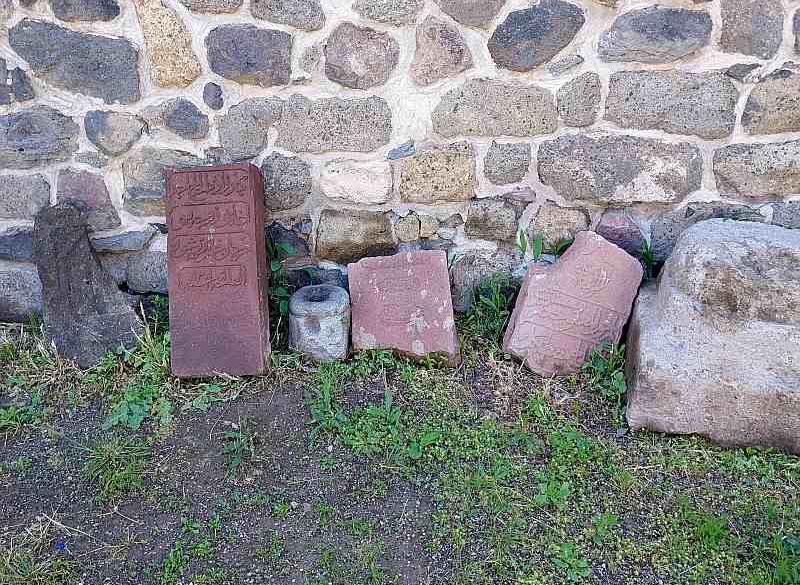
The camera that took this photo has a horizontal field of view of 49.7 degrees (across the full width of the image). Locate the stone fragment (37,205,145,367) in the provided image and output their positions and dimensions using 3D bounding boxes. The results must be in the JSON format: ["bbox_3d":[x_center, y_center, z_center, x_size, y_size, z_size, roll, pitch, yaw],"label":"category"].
[{"bbox_3d":[-1.204,-0.036,3.396,0.385,0.620,0.150,2,8,6],"label":"stone fragment"}]

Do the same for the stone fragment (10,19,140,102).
[{"bbox_3d":[-1.289,-0.956,3.530,0.508,0.309,0.240,0,20,2],"label":"stone fragment"}]

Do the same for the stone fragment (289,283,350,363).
[{"bbox_3d":[-0.334,0.124,3.580,0.255,0.250,0.255,0,20,2],"label":"stone fragment"}]

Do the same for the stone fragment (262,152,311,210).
[{"bbox_3d":[-0.450,-0.438,3.421,0.177,0.206,0.140,2,22,6],"label":"stone fragment"}]

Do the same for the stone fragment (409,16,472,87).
[{"bbox_3d":[0.151,-0.909,3.238,0.225,0.247,0.130,-1,21,2],"label":"stone fragment"}]

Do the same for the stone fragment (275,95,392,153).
[{"bbox_3d":[-0.266,-0.715,3.586,0.469,0.228,0.240,0,20,2],"label":"stone fragment"}]

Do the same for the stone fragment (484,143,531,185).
[{"bbox_3d":[0.440,-0.551,3.576,0.183,0.170,0.150,0,20,2],"label":"stone fragment"}]

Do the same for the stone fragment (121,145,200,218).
[{"bbox_3d":[-0.938,-0.460,3.460,0.298,0.277,0.158,-1,21,2],"label":"stone fragment"}]

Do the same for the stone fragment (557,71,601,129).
[{"bbox_3d":[0.671,-0.738,3.272,0.153,0.196,0.095,-1,21,2],"label":"stone fragment"}]

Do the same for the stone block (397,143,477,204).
[{"bbox_3d":[0.161,-0.533,3.787,0.320,0.255,0.143,0,20,4],"label":"stone block"}]

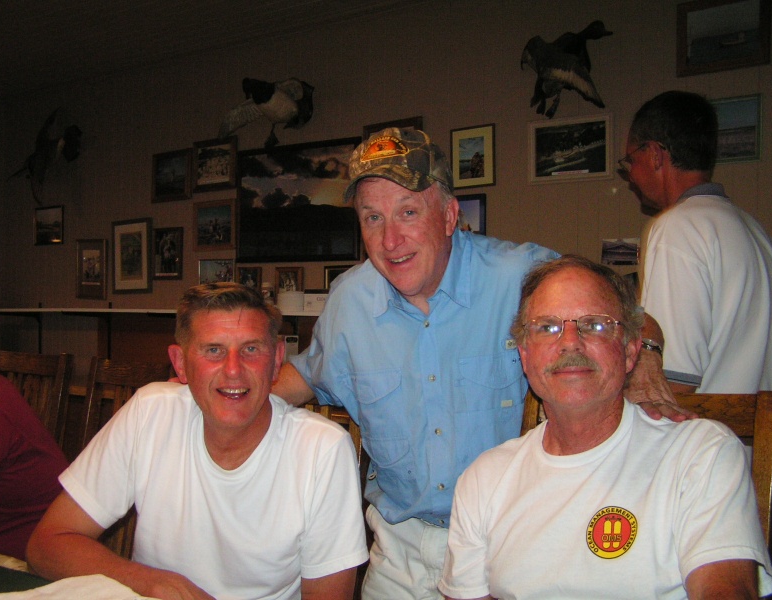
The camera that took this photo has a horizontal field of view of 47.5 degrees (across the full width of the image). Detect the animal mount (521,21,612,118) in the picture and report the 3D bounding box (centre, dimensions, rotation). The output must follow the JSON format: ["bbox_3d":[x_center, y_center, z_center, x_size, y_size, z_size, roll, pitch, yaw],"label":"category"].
[{"bbox_3d":[0.678,-0.866,3.300,0.340,0.350,0.300,0,0,26],"label":"animal mount"}]

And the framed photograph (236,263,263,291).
[{"bbox_3d":[-0.695,-0.058,4.470,0.169,0.220,0.022,0,0,35],"label":"framed photograph"}]

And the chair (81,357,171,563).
[{"bbox_3d":[-0.793,0.660,2.158,0.445,1.010,0.540,0,0,36],"label":"chair"}]

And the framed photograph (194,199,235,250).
[{"bbox_3d":[-0.901,-0.394,4.657,0.319,0.260,0.025,0,0,36],"label":"framed photograph"}]

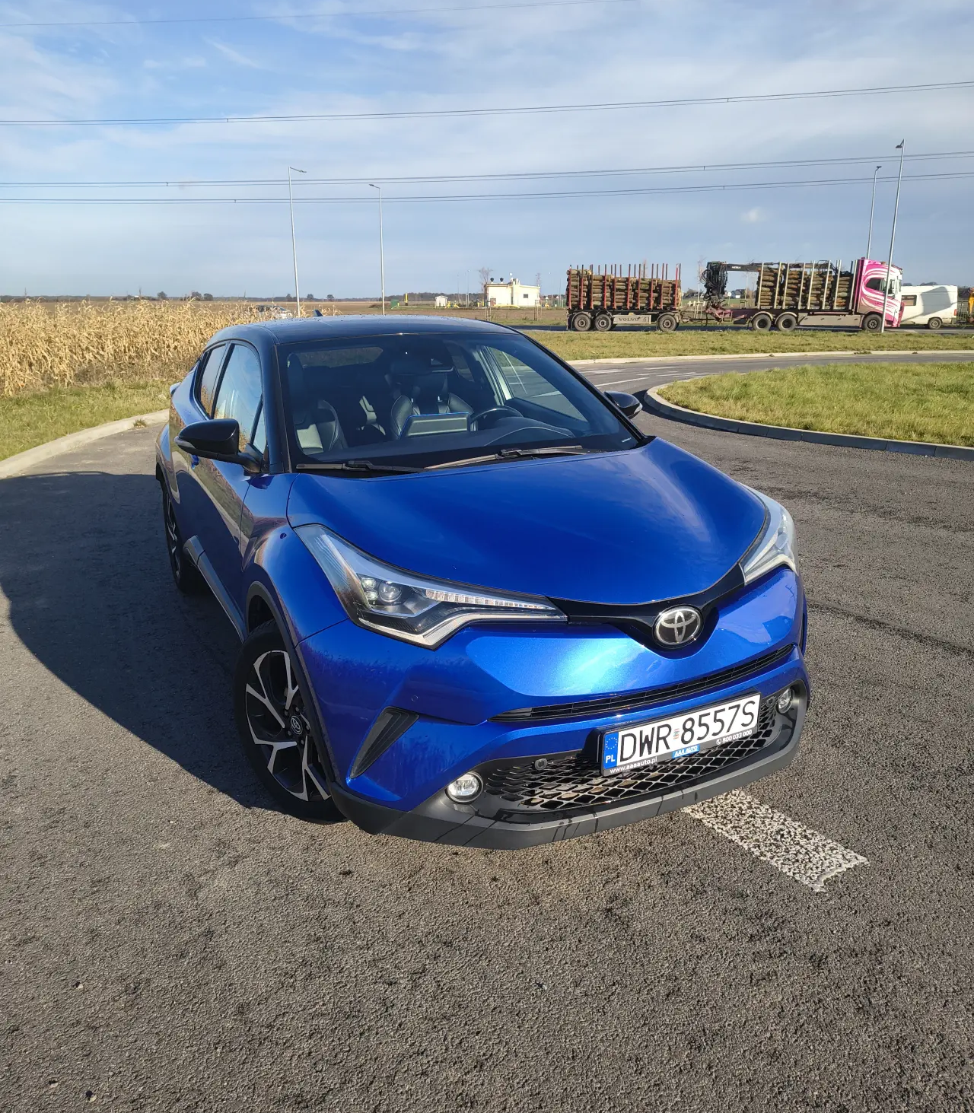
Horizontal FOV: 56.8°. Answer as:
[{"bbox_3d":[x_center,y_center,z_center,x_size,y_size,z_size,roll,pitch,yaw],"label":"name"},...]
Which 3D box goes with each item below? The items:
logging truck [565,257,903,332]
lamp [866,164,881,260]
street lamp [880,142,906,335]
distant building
[{"bbox_3d":[14.157,-15.123,52.275,18.710,3.900,2.600,4,17,14],"label":"logging truck"},{"bbox_3d":[24.045,-19.290,56.645,0.350,9.400,2.000,4,17,15],"label":"lamp"},{"bbox_3d":[21.111,-16.533,47.129,0.350,9.400,2.000,4,17,15],"label":"street lamp"},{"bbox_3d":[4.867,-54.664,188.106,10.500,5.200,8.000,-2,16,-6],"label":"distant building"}]

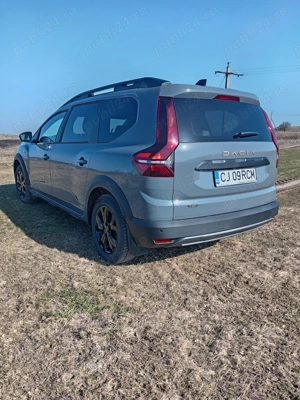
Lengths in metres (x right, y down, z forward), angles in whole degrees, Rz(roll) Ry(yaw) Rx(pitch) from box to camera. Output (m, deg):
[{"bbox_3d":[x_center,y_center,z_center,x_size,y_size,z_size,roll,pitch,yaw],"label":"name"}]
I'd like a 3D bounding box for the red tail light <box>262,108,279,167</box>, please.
[{"bbox_3d":[1.188,-0.608,3.089,0.310,0.600,0.290,-7,15,-35],"label":"red tail light"}]

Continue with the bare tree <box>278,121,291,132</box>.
[{"bbox_3d":[40.630,-22.110,94.260,3.900,3.400,3.800,1,12,0],"label":"bare tree"}]

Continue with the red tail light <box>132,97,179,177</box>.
[{"bbox_3d":[0.070,-0.463,2.293,0.310,0.600,0.290,-7,15,-35],"label":"red tail light"}]

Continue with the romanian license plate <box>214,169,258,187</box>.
[{"bbox_3d":[0.730,-0.188,2.611,0.520,0.118,0.025,-7,6,-35],"label":"romanian license plate"}]

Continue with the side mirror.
[{"bbox_3d":[-1.716,-0.878,4.344,0.190,0.145,0.130,-7,15,-35],"label":"side mirror"}]

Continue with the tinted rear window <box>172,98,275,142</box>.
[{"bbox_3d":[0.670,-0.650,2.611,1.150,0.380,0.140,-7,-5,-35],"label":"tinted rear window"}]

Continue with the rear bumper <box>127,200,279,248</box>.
[{"bbox_3d":[0.634,0.171,2.811,1.710,0.280,0.400,-7,15,-35],"label":"rear bumper"}]

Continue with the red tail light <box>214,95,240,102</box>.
[{"bbox_3d":[0.653,-0.848,2.600,0.280,0.042,0.045,-7,15,-35],"label":"red tail light"}]

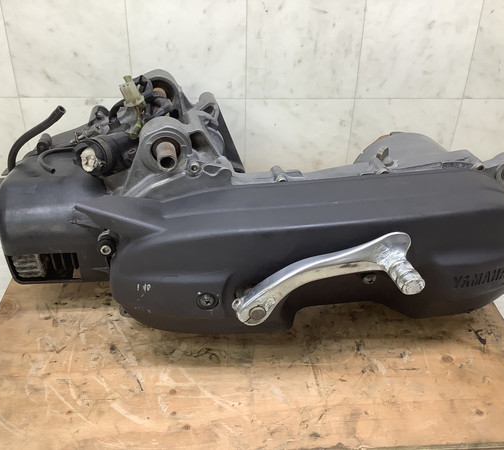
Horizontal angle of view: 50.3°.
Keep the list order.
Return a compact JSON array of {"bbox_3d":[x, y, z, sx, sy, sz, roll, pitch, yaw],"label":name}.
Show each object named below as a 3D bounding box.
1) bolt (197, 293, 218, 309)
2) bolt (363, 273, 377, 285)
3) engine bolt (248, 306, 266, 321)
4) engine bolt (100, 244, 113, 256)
[{"bbox_3d":[-0.040,0.066,0.480,0.019,0.019,0.006,-3,31,-7],"label":"bolt"},{"bbox_3d":[0.108,0.048,0.499,0.012,0.012,0.006,-3,31,-7],"label":"bolt"},{"bbox_3d":[0.004,0.074,0.463,0.015,0.015,0.008,-3,31,-7],"label":"engine bolt"},{"bbox_3d":[-0.132,0.022,0.487,0.010,0.010,0.007,-3,31,-7],"label":"engine bolt"}]

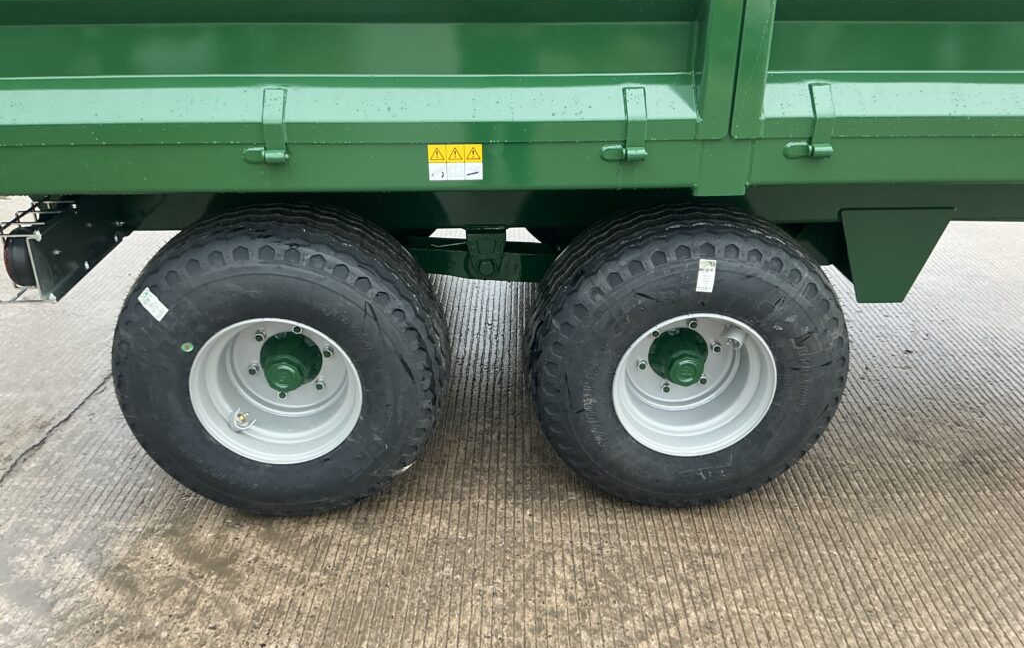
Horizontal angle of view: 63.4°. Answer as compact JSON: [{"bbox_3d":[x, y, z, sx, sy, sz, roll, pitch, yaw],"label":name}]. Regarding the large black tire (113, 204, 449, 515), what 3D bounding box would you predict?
[{"bbox_3d":[-0.603,0.103,2.249,0.868,0.862,0.400,-1,25,-2],"label":"large black tire"}]

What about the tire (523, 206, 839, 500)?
[{"bbox_3d":[0.465,0.090,2.292,0.868,0.862,0.400,-1,25,-2],"label":"tire"}]

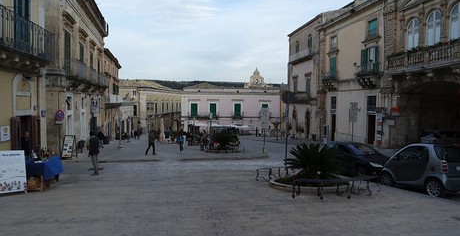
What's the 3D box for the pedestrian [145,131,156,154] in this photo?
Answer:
[{"bbox_3d":[-5.506,1.773,21.300,0.680,1.700,0.500,0,2,-3],"label":"pedestrian"}]

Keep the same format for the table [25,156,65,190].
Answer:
[{"bbox_3d":[-6.000,1.730,9.600,0.850,0.850,1.700,0,2,-12],"label":"table"}]

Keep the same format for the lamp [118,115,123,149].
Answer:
[{"bbox_3d":[-10.167,1.349,28.500,0.400,2.900,0.400,0,2,0],"label":"lamp"}]

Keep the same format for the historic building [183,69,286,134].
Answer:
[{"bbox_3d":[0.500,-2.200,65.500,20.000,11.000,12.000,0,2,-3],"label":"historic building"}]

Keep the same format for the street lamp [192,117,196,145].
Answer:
[{"bbox_3d":[-3.687,1.410,32.000,0.400,2.900,0.400,0,2,0],"label":"street lamp"}]

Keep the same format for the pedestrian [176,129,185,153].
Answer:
[{"bbox_3d":[-3.603,1.725,22.300,0.500,1.680,0.340,0,2,-6],"label":"pedestrian"}]

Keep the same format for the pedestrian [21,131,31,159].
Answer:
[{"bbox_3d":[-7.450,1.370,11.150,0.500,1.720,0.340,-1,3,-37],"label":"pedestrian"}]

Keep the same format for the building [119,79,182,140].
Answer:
[{"bbox_3d":[-18.200,-2.400,66.000,9.500,10.000,24.000,1,2,9],"label":"building"}]

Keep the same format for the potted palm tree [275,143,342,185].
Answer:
[{"bbox_3d":[2.569,1.473,9.600,1.950,1.300,1.950,0,2,0],"label":"potted palm tree"}]

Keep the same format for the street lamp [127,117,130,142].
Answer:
[{"bbox_3d":[-11.989,1.339,36.300,0.400,2.950,0.400,0,2,0],"label":"street lamp"}]

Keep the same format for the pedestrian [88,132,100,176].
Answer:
[{"bbox_3d":[-5.351,1.422,12.100,0.420,1.730,0.480,0,2,3],"label":"pedestrian"}]

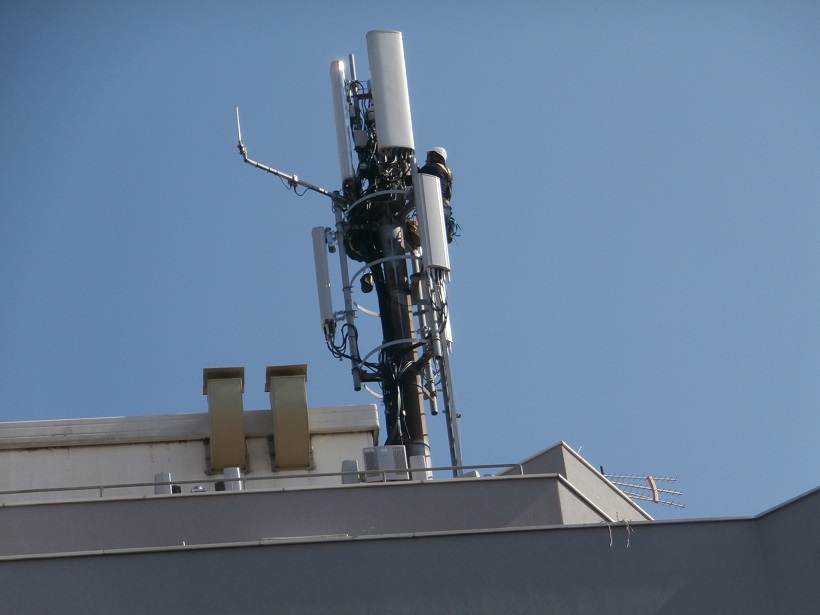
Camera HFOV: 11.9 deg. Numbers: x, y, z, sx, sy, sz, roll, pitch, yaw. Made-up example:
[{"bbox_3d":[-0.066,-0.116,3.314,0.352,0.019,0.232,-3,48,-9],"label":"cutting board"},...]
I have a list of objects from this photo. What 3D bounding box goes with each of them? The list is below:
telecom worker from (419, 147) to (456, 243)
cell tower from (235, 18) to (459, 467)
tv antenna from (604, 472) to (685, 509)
[{"bbox_3d":[0.344,-1.567,54.962,0.620,1.750,0.550,-14,-38,9],"label":"telecom worker"},{"bbox_3d":[-0.656,-0.438,53.683,2.900,8.000,2.250,-6,-38,0],"label":"cell tower"},{"bbox_3d":[3.173,2.479,54.092,1.280,0.500,0.360,9,-40,-20],"label":"tv antenna"}]

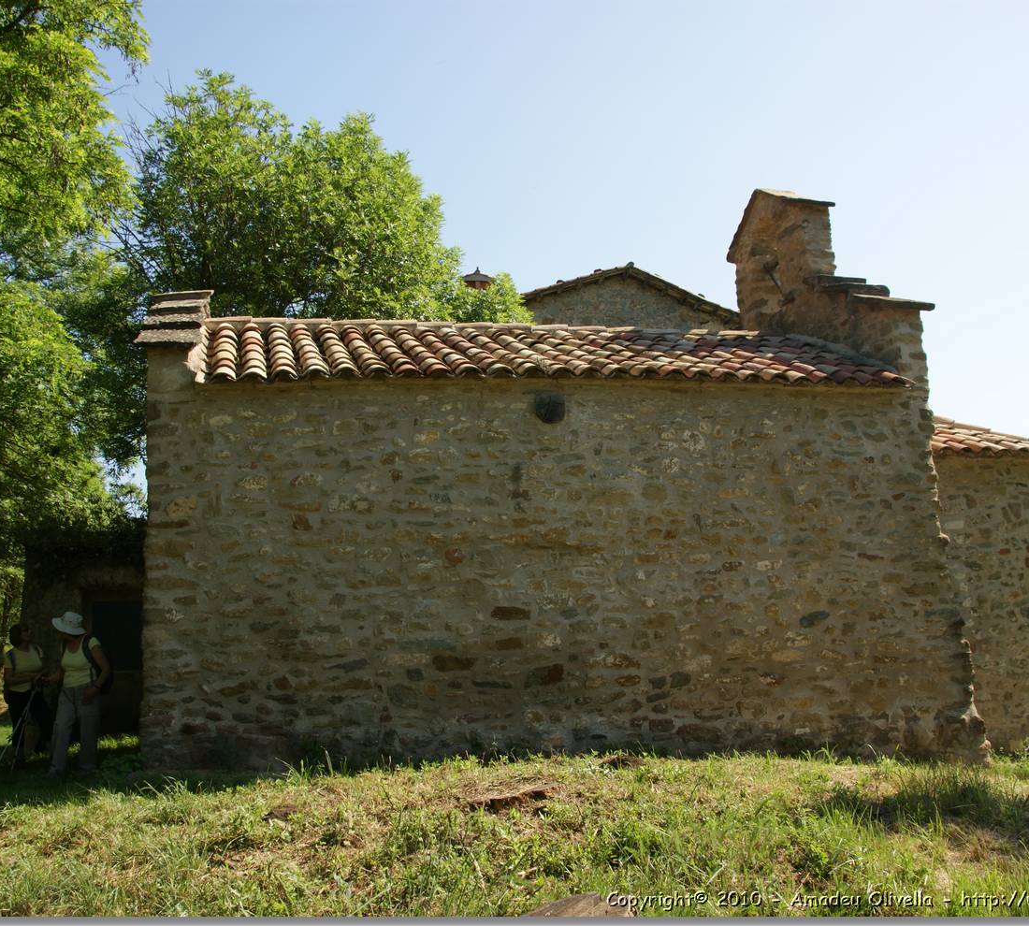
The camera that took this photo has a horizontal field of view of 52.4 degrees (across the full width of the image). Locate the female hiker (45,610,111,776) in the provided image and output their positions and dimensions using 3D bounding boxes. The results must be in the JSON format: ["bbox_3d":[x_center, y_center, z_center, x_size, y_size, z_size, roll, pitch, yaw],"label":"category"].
[{"bbox_3d":[-4.296,2.270,10.300,0.600,1.620,0.500,-1,-3,12],"label":"female hiker"}]

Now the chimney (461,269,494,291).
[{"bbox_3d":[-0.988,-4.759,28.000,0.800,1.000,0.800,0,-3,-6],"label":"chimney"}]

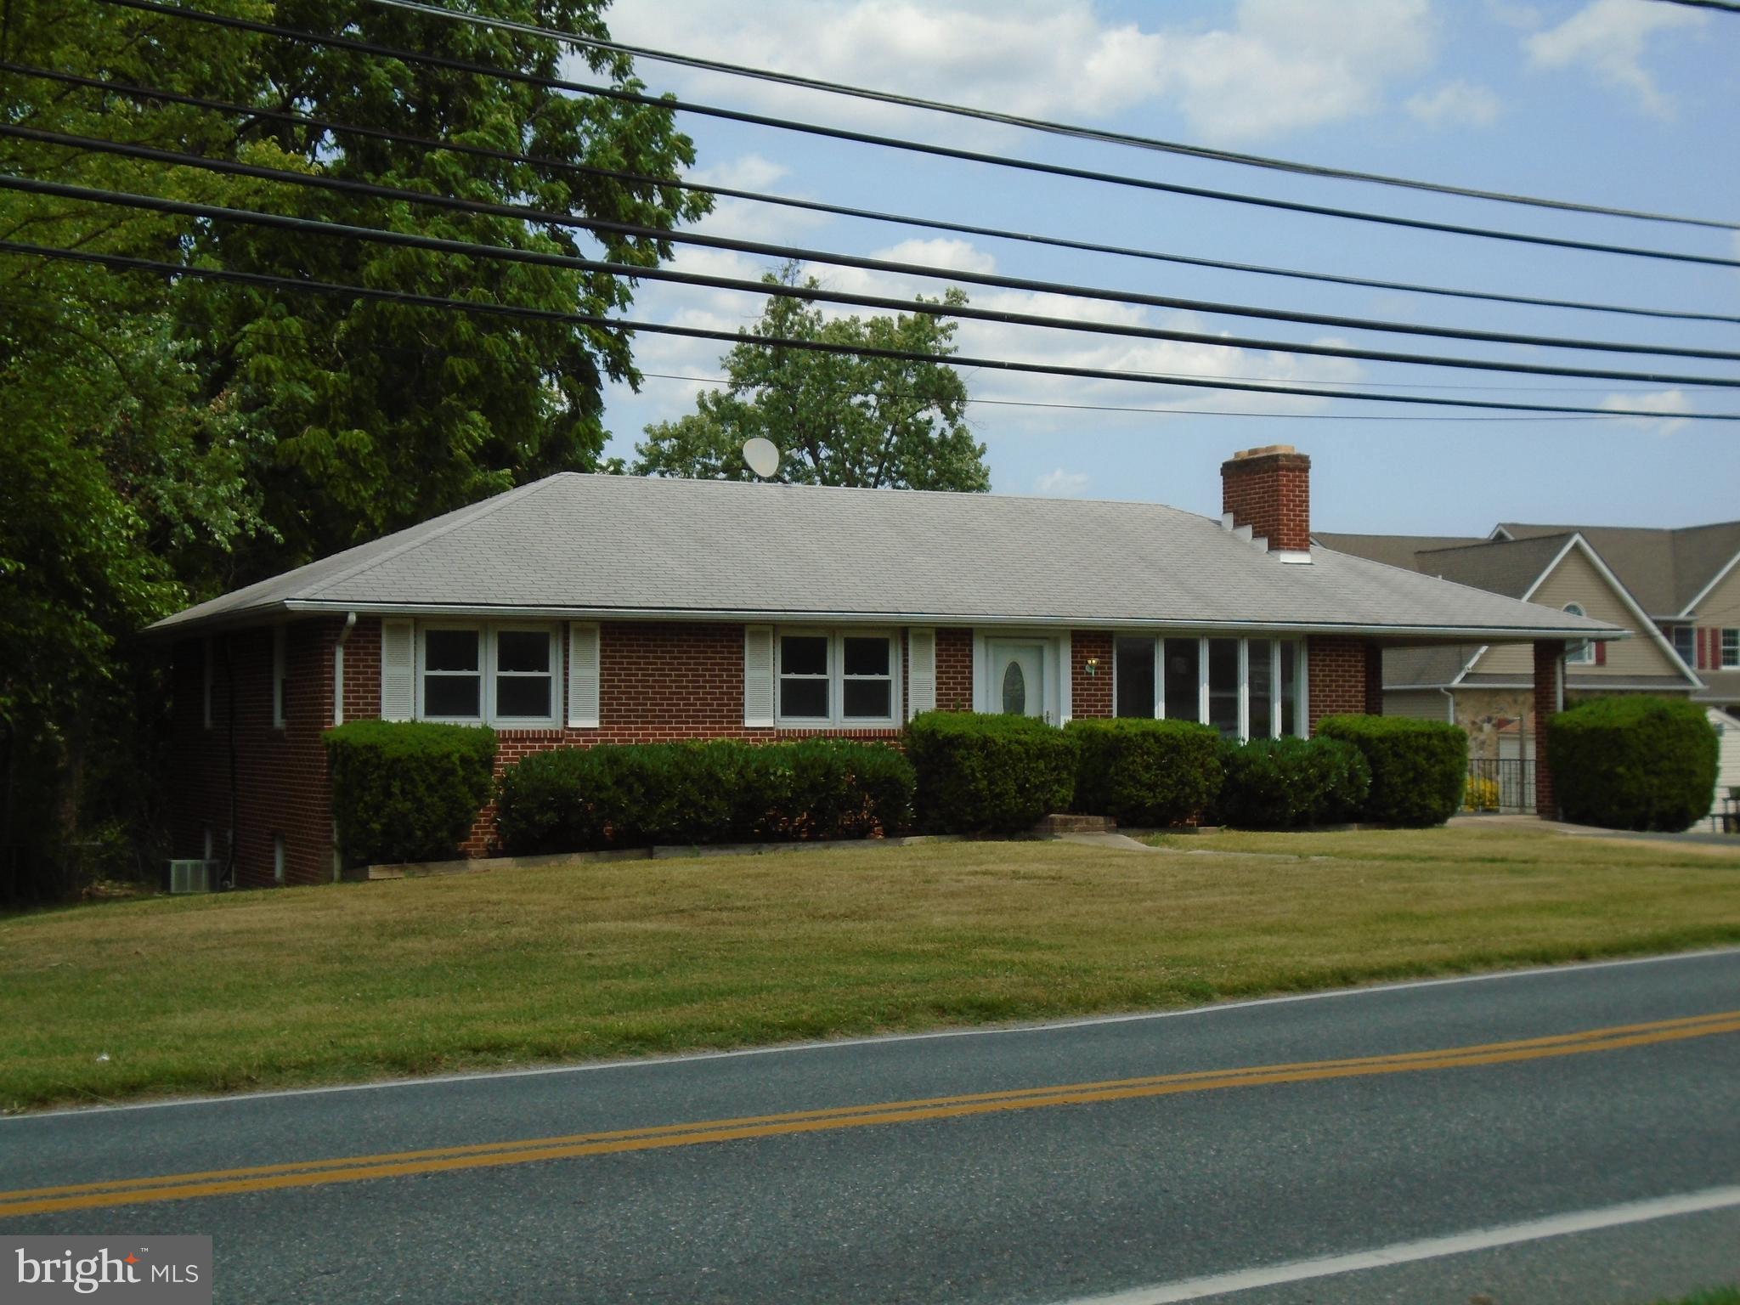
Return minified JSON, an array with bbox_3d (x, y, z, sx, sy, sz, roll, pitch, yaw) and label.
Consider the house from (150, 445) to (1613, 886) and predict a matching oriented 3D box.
[{"bbox_3d":[0.062,0.015,34.077,18.550,5.900,9.400,1,-2,-27],"label":"house"}]

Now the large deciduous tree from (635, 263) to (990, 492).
[{"bbox_3d":[-1.224,-2.226,52.107,8.400,12.050,8.200,1,-2,-27],"label":"large deciduous tree"}]

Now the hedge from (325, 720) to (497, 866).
[{"bbox_3d":[-4.872,1.457,26.078,1.560,1.480,1.290,1,-2,-27],"label":"hedge"}]

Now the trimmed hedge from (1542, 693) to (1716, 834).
[{"bbox_3d":[10.342,1.495,33.449,1.560,1.800,1.660,1,-2,-27],"label":"trimmed hedge"}]

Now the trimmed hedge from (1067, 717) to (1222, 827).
[{"bbox_3d":[3.339,1.444,30.096,1.490,1.310,1.290,1,-2,-27],"label":"trimmed hedge"}]

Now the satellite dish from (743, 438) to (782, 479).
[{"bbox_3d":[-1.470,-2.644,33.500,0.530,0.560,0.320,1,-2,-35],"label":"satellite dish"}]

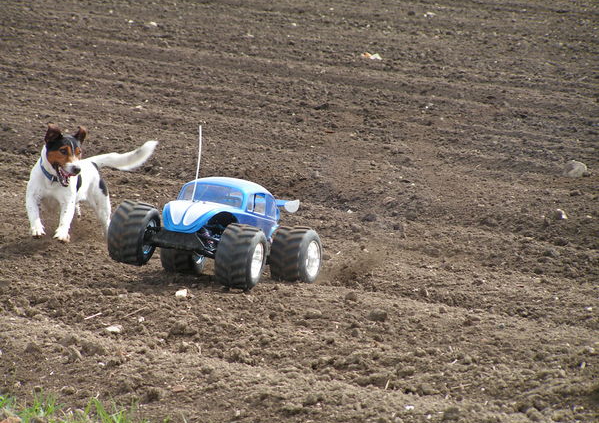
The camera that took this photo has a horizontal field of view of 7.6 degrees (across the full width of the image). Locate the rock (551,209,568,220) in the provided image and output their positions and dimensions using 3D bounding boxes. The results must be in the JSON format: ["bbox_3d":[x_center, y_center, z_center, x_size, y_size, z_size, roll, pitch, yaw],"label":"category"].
[{"bbox_3d":[0.906,0.010,15.578,0.057,0.031,0.049,0,5,0],"label":"rock"}]

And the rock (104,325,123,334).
[{"bbox_3d":[-0.444,0.281,10.700,0.042,0.017,0.033,0,6,0],"label":"rock"}]

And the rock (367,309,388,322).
[{"bbox_3d":[0.191,0.254,10.925,0.049,0.027,0.039,0,6,0],"label":"rock"}]

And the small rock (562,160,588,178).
[{"bbox_3d":[0.898,-0.138,14.579,0.078,0.052,0.062,0,6,0],"label":"small rock"}]

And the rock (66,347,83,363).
[{"bbox_3d":[-0.587,0.376,11.696,0.041,0.039,0.034,0,5,0],"label":"rock"}]

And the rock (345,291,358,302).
[{"bbox_3d":[0.132,0.215,11.313,0.032,0.022,0.026,0,6,0],"label":"rock"}]

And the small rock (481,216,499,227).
[{"bbox_3d":[0.649,0.034,15.297,0.059,0.037,0.051,0,5,0],"label":"small rock"}]

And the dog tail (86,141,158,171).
[{"bbox_3d":[-0.597,-0.185,15.100,0.245,0.100,0.070,-2,6,-16],"label":"dog tail"}]

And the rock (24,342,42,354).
[{"bbox_3d":[-0.707,0.361,11.903,0.046,0.029,0.039,0,5,0],"label":"rock"}]

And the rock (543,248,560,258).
[{"bbox_3d":[0.693,0.113,12.297,0.045,0.024,0.036,0,6,0],"label":"rock"}]

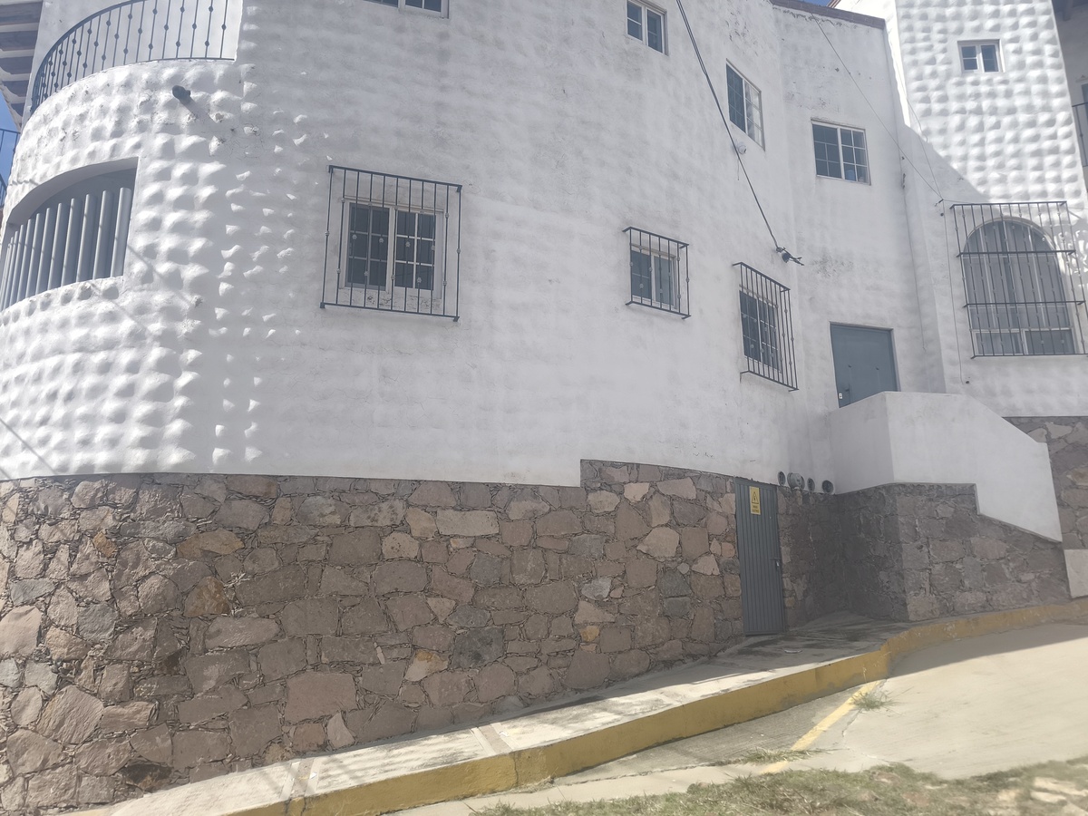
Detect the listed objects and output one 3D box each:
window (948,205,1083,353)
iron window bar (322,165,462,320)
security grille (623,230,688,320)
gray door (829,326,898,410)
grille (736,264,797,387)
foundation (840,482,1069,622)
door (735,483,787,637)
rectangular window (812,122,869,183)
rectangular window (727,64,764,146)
[{"bbox_3d":[7.231,-1.955,11.531,1.679,2.470,0.200,-1,-13,3],"label":"window"},{"bbox_3d":[-1.426,-1.548,7.185,1.248,1.373,0.140,4,-13,-17],"label":"iron window bar"},{"bbox_3d":[1.299,-1.525,8.600,0.859,0.899,0.130,7,-15,-31],"label":"security grille"},{"bbox_3d":[4.901,-0.233,11.413,1.163,2.080,0.080,4,-13,-17],"label":"gray door"},{"bbox_3d":[2.987,-1.056,10.200,0.190,1.477,1.371,-12,-17,42],"label":"grille"},{"bbox_3d":[5.460,1.977,10.254,2.242,1.714,1.497,1,-13,-8],"label":"foundation"},{"bbox_3d":[2.648,1.819,9.277,0.060,1.813,1.050,-12,-17,42],"label":"door"},{"bbox_3d":[4.810,-4.135,12.269,1.034,1.025,0.100,4,-13,-17],"label":"rectangular window"},{"bbox_3d":[2.905,-4.384,10.996,0.100,1.008,1.005,-12,-17,42],"label":"rectangular window"}]

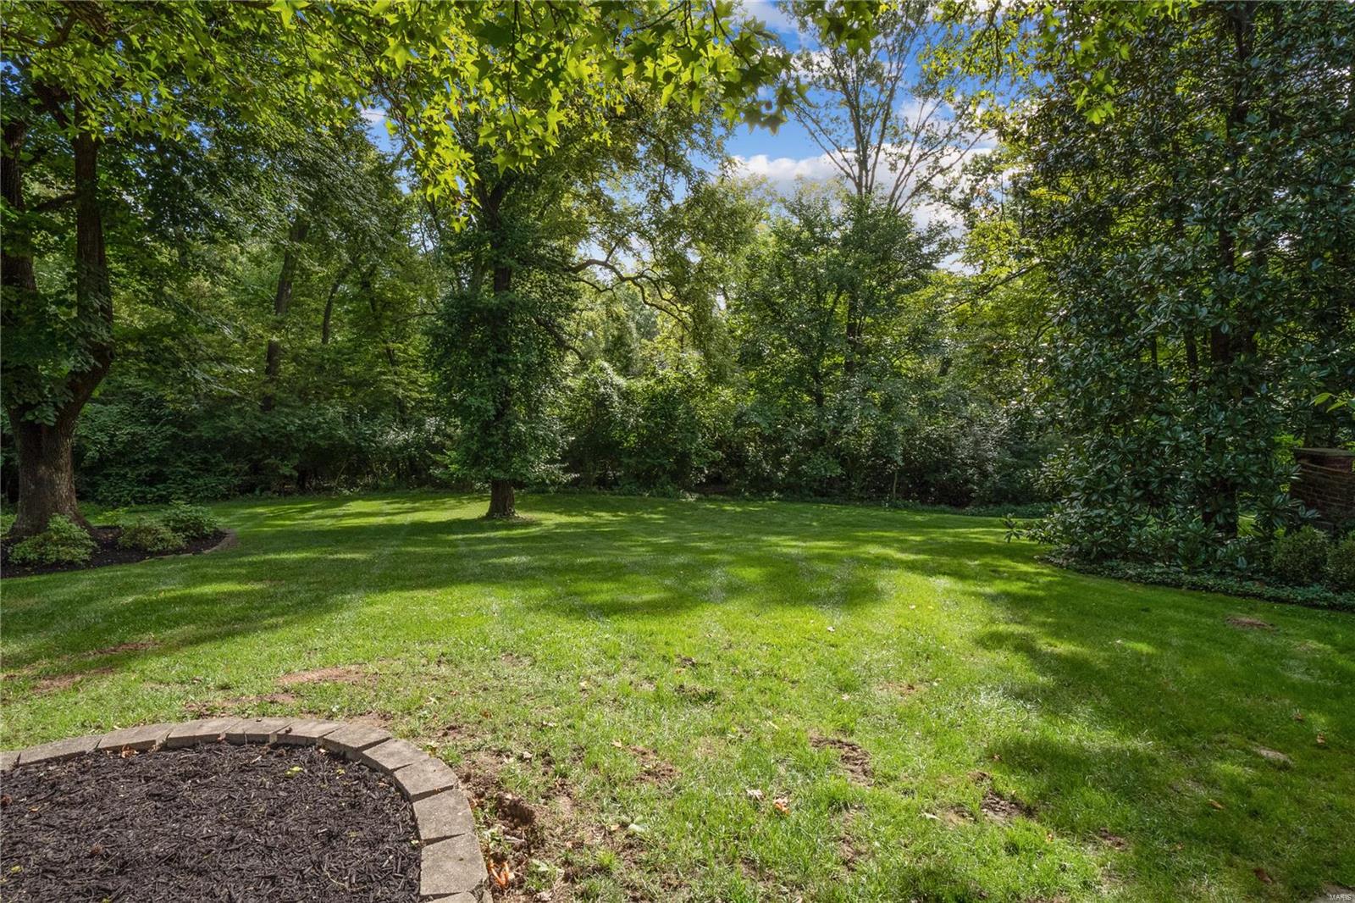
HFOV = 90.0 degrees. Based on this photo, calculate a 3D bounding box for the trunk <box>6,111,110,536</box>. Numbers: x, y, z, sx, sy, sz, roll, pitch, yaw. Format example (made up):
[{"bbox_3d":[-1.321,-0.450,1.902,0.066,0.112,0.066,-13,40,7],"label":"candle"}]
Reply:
[{"bbox_3d":[-10.634,-2.157,11.600,1.450,7.200,1.150,0,0,-43],"label":"trunk"}]

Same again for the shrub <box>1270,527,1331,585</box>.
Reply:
[{"bbox_3d":[6.766,1.148,7.350,0.540,0.650,0.540,0,0,43],"label":"shrub"}]

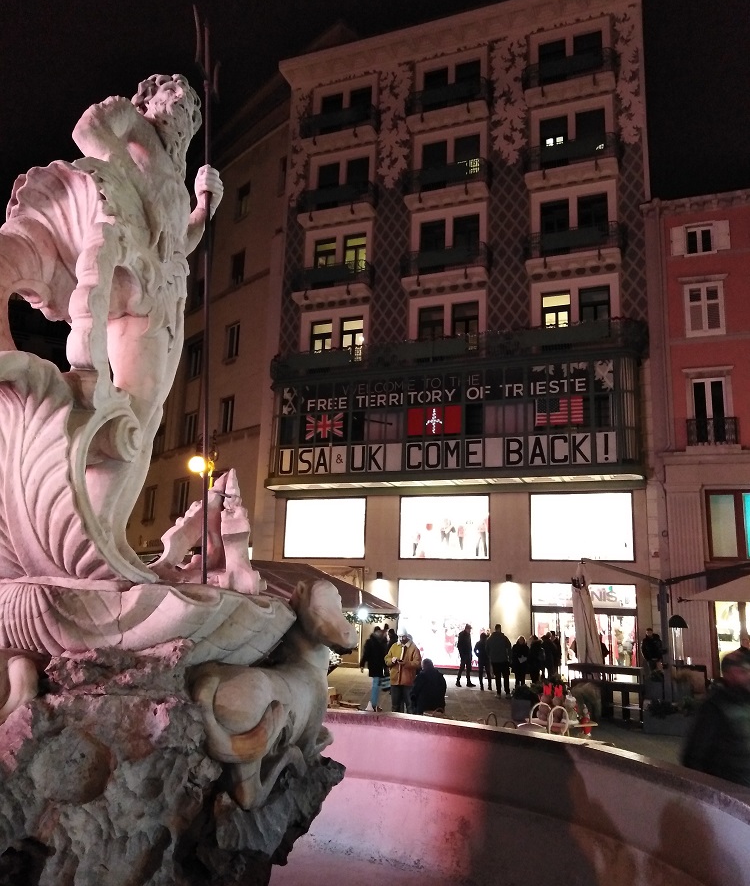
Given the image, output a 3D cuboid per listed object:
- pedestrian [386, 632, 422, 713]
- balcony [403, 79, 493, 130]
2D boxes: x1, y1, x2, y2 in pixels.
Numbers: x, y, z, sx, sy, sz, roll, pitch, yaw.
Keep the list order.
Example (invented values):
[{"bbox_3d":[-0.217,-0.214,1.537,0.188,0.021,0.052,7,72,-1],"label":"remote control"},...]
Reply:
[{"bbox_3d":[0.582,4.778,14.779,0.640,1.785,0.450,-1,-12,14],"label":"pedestrian"},{"bbox_3d":[2.870,-13.294,28.529,3.274,1.219,0.860,-3,-13,21],"label":"balcony"}]

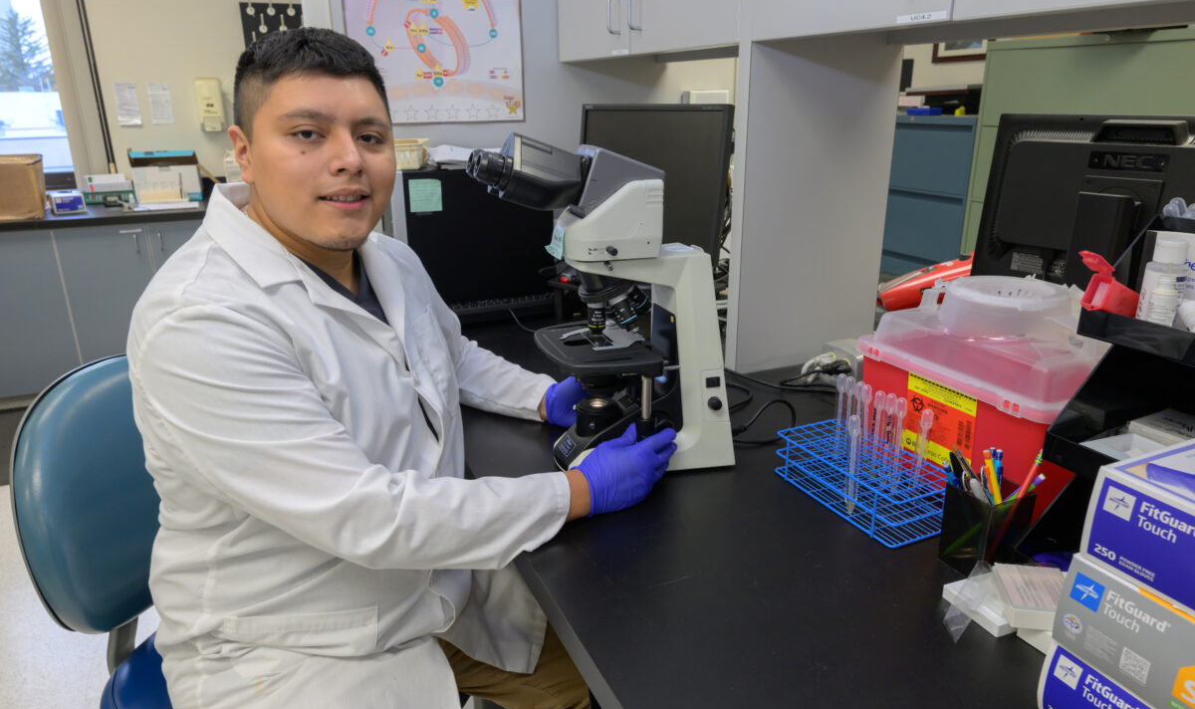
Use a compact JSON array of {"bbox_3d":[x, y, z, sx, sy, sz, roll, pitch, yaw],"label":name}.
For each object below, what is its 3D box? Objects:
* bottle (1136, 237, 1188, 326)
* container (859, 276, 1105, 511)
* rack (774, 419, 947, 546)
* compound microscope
[{"bbox_3d":[0.594,-0.065,0.841,0.038,0.100,0.038,-10,20,-24],"label":"bottle"},{"bbox_3d":[0.566,0.053,1.130,0.212,0.290,0.332,-10,20,-24],"label":"container"},{"bbox_3d":[0.377,0.175,1.134,0.119,0.065,0.245,-9,20,-23],"label":"rack"},{"bbox_3d":[0.004,-0.081,1.229,0.380,0.506,0.235,-6,19,-14],"label":"compound microscope"}]

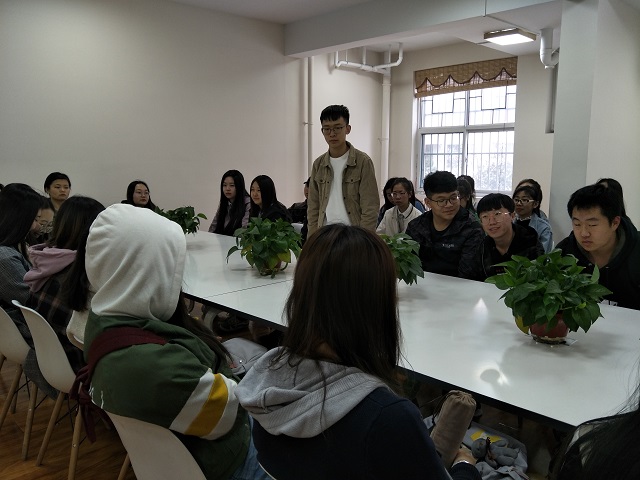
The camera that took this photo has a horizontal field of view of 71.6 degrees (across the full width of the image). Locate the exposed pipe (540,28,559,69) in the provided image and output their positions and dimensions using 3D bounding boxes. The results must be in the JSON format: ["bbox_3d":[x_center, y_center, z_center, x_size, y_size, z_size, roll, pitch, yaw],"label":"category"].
[{"bbox_3d":[2.230,-1.856,4.300,0.150,0.380,0.190,8,12,40],"label":"exposed pipe"}]

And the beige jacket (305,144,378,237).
[{"bbox_3d":[0.149,-0.315,2.940,0.480,0.680,0.280,4,10,22],"label":"beige jacket"}]

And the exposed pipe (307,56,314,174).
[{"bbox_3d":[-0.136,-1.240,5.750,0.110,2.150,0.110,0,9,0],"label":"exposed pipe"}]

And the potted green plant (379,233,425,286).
[{"bbox_3d":[0.276,0.100,1.990,0.390,0.285,0.370,1,9,8],"label":"potted green plant"}]

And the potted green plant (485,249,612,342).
[{"bbox_3d":[0.752,0.178,1.460,0.385,0.295,0.370,5,10,27],"label":"potted green plant"}]

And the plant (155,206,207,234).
[{"bbox_3d":[-1.037,-0.119,3.300,0.400,0.280,0.380,-3,10,-17],"label":"plant"}]

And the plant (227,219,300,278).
[{"bbox_3d":[-0.286,0.040,2.330,0.400,0.290,0.380,-1,9,-7],"label":"plant"}]

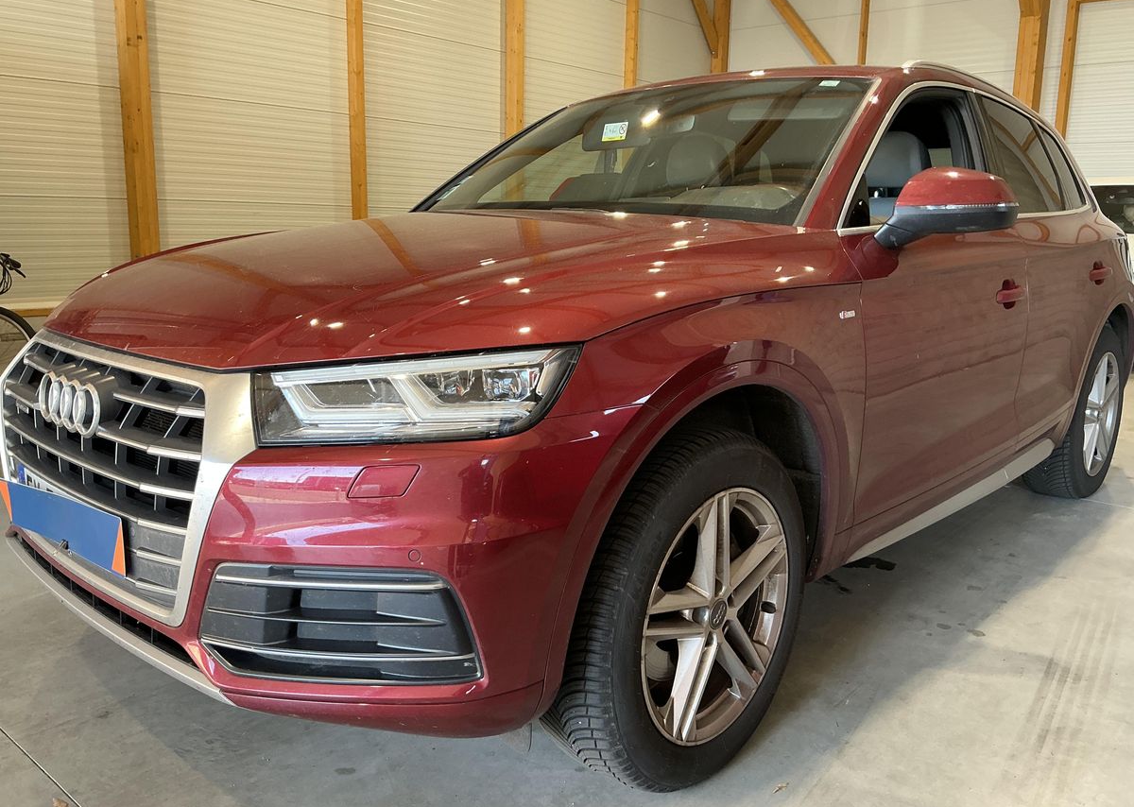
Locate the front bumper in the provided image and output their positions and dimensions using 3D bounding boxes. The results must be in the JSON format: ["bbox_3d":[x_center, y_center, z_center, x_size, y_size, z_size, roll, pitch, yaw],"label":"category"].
[{"bbox_3d":[-0.749,0.227,2.037,1.860,0.600,0.630,10,15,43],"label":"front bumper"}]

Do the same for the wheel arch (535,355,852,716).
[{"bbox_3d":[0.291,0.182,1.822,0.130,0.590,1.020,10,15,43],"label":"wheel arch"}]

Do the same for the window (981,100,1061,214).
[{"bbox_3d":[1.597,-0.854,3.222,0.050,0.365,0.710,-13,-2,45],"label":"window"}]

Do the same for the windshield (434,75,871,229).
[{"bbox_3d":[0.223,-0.771,2.888,1.390,0.130,0.790,10,52,43],"label":"windshield"}]

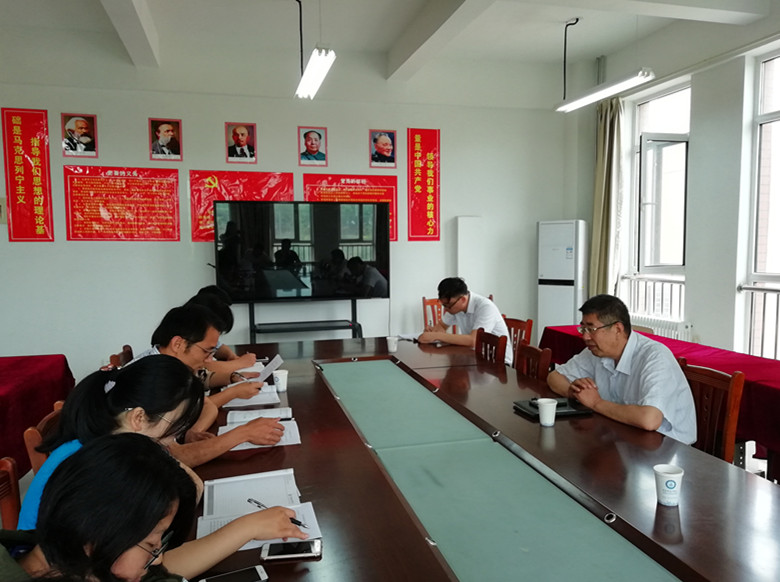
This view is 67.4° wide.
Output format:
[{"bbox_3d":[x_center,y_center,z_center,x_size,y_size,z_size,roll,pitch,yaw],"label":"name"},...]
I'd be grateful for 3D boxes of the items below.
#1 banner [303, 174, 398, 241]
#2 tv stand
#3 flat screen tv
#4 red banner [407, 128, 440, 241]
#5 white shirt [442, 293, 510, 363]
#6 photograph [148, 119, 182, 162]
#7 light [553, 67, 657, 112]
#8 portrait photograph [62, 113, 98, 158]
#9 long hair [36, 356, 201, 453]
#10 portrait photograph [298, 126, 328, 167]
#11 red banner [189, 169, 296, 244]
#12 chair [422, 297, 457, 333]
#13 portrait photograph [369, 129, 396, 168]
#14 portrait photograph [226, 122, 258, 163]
[{"bbox_3d":[-0.398,-0.864,6.109,0.999,0.686,0.015,-1,5,-15],"label":"banner"},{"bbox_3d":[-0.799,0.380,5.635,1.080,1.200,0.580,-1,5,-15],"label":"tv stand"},{"bbox_3d":[-0.800,-0.370,5.559,1.645,0.935,0.070,-1,5,-15],"label":"flat screen tv"},{"bbox_3d":[0.370,-1.137,6.287,0.364,1.193,0.015,-1,5,-15],"label":"red banner"},{"bbox_3d":[0.685,0.296,4.558,0.470,0.560,0.460,-2,5,-23],"label":"white shirt"},{"bbox_3d":[-2.083,-1.407,5.443,0.292,0.383,0.015,-1,5,-15],"label":"photograph"},{"bbox_3d":[1.790,-1.693,4.992,0.140,0.085,1.220,-1,5,-15],"label":"light"},{"bbox_3d":[-2.871,-1.435,5.416,0.291,0.395,0.015,-1,5,-15],"label":"portrait photograph"},{"bbox_3d":[-0.654,0.272,1.440,0.350,0.230,0.200,-1,5,-15],"label":"long hair"},{"bbox_3d":[-0.754,-1.428,5.793,0.292,0.383,0.015,-1,5,-15],"label":"portrait photograph"},{"bbox_3d":[-1.461,-0.837,5.834,0.999,0.693,0.015,-1,5,-15],"label":"red banner"},{"bbox_3d":[0.598,0.544,6.153,0.430,0.920,0.500,-1,5,-15],"label":"chair"},{"bbox_3d":[-0.060,-1.447,5.975,0.292,0.383,0.015,-1,5,-15],"label":"portrait photograph"},{"bbox_3d":[-1.423,-1.418,5.617,0.292,0.383,0.015,-1,5,-15],"label":"portrait photograph"}]

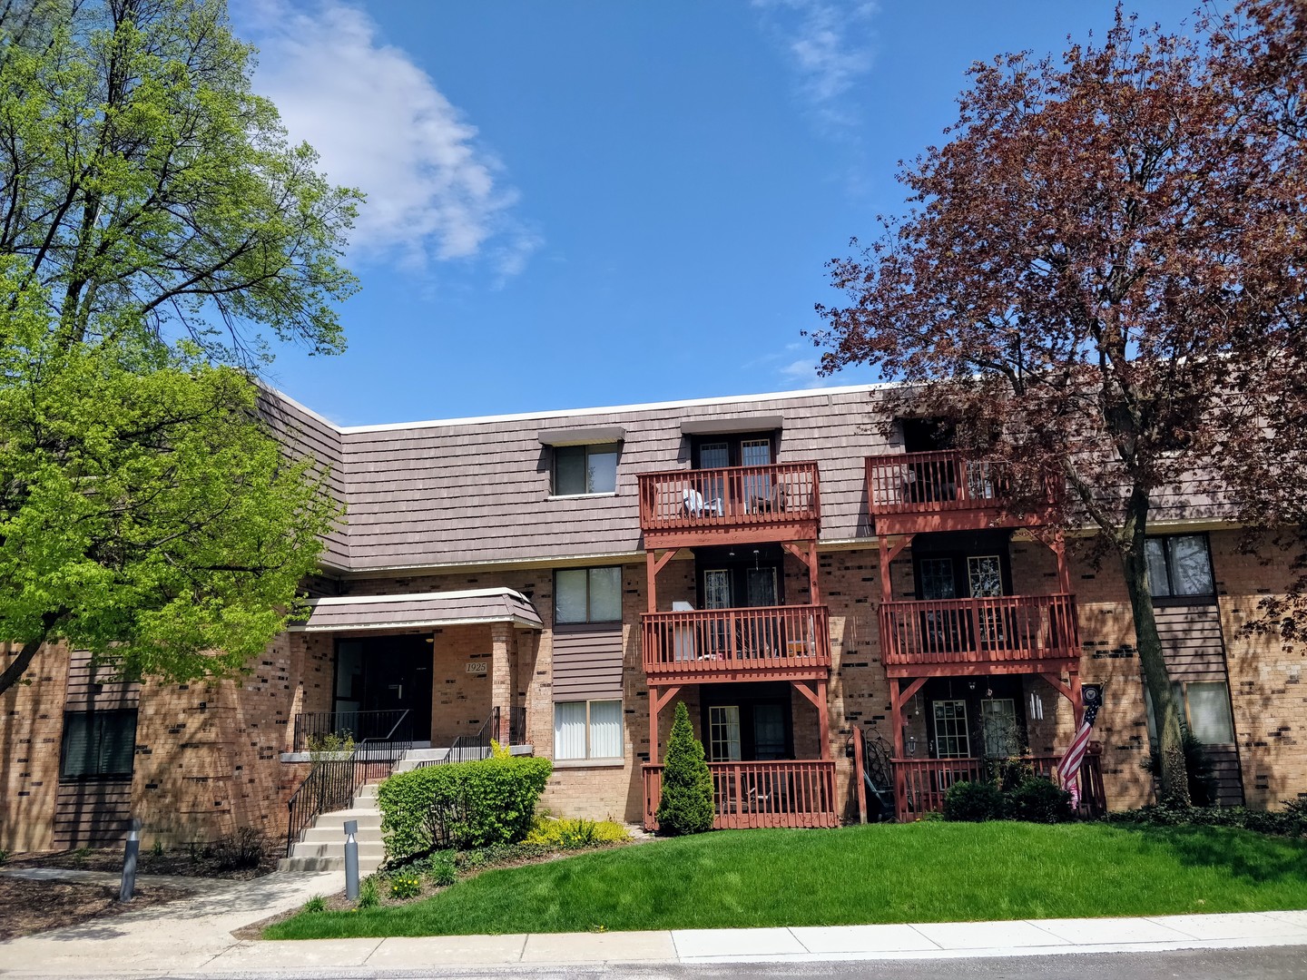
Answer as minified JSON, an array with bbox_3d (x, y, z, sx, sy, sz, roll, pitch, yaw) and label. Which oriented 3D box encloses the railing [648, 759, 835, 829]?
[{"bbox_3d":[1.637,5.591,16.776,3.458,1.106,1.500,-4,-14,9],"label":"railing"}]

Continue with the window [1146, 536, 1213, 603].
[{"bbox_3d":[9.731,1.449,16.998,1.442,1.233,0.150,-4,-11,9],"label":"window"}]

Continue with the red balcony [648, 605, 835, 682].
[{"bbox_3d":[1.571,2.917,17.206,3.452,1.215,1.450,-4,-11,9],"label":"red balcony"}]

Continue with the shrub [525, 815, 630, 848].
[{"bbox_3d":[-1.383,6.071,16.164,1.900,0.370,1.100,-4,-11,9],"label":"shrub"}]

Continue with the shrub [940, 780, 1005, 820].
[{"bbox_3d":[5.263,5.148,14.943,1.000,0.730,0.950,-4,-14,9],"label":"shrub"}]

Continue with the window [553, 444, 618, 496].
[{"bbox_3d":[-1.471,-0.471,19.871,1.425,1.154,0.120,-4,-14,9],"label":"window"}]

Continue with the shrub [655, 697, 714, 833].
[{"bbox_3d":[0.526,4.832,15.740,1.050,2.240,1.050,-4,-11,9],"label":"shrub"}]

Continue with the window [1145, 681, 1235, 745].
[{"bbox_3d":[9.737,4.074,16.516,1.437,1.111,0.150,-4,-11,9],"label":"window"}]

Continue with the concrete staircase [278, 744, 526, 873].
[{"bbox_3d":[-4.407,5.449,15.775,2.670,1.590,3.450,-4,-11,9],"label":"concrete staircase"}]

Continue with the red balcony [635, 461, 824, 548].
[{"bbox_3d":[1.549,0.295,18.022,3.483,1.091,1.450,-4,-14,9],"label":"red balcony"}]

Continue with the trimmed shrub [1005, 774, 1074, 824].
[{"bbox_3d":[6.291,5.049,14.754,1.070,0.771,1.000,-4,-14,9],"label":"trimmed shrub"}]

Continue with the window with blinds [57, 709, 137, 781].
[{"bbox_3d":[-10.015,4.617,16.384,1.475,1.242,0.120,-4,-14,9],"label":"window with blinds"}]

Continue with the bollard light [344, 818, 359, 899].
[{"bbox_3d":[-3.743,4.590,11.243,0.158,0.935,0.158,-9,-15,8],"label":"bollard light"}]

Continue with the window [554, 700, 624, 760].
[{"bbox_3d":[-1.312,4.849,18.294,1.435,1.165,0.120,-4,-14,9],"label":"window"}]

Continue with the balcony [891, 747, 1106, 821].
[{"bbox_3d":[5.958,5.201,16.086,3.446,1.060,1.500,-4,-11,9],"label":"balcony"}]

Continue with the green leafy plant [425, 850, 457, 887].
[{"bbox_3d":[-3.078,5.507,13.226,0.440,0.440,0.450,-4,-11,9],"label":"green leafy plant"}]

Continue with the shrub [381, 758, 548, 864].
[{"bbox_3d":[-2.942,5.036,14.437,2.600,1.360,1.200,3,-14,-18],"label":"shrub"}]

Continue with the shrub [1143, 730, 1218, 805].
[{"bbox_3d":[9.158,4.844,15.801,1.140,1.420,1.050,-4,-11,9],"label":"shrub"}]

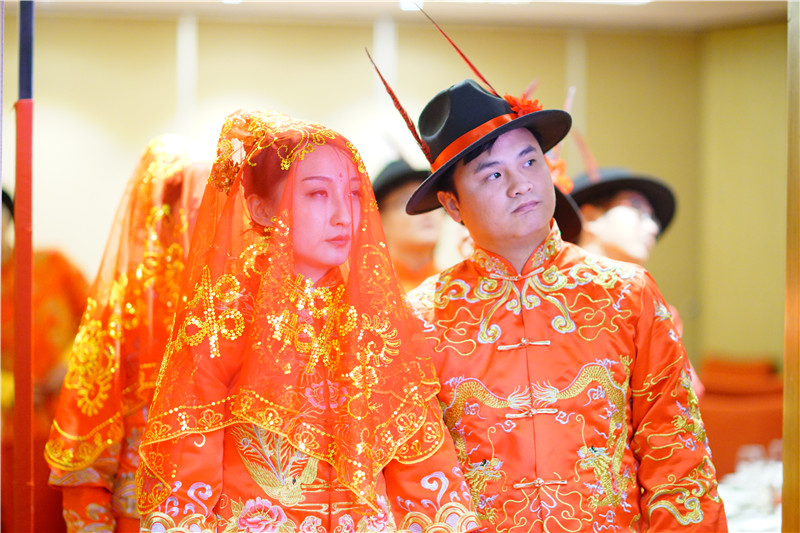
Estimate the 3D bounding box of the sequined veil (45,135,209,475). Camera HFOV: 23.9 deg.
[{"bbox_3d":[-0.406,0.066,3.370,0.460,0.610,0.420,0,-1,-30],"label":"sequined veil"}]

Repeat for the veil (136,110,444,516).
[{"bbox_3d":[-0.165,0.069,2.850,0.460,0.610,0.420,0,-1,-27],"label":"veil"}]

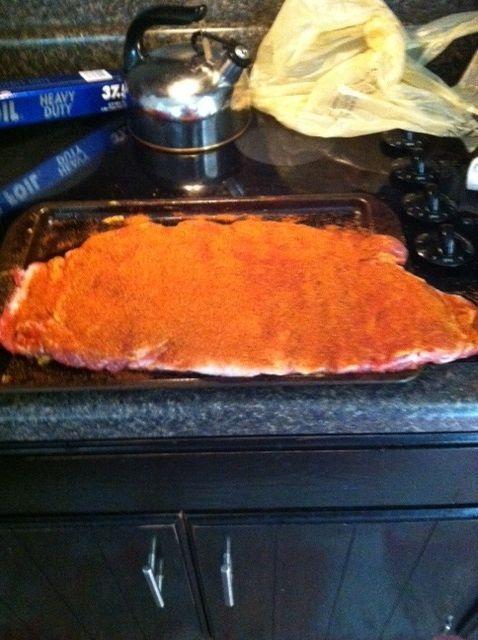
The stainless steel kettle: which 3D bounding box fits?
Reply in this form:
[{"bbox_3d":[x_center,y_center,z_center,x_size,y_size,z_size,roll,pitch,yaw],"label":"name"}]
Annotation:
[{"bbox_3d":[-0.075,-0.366,0.890,0.197,0.192,0.185,-1,49,1],"label":"stainless steel kettle"}]

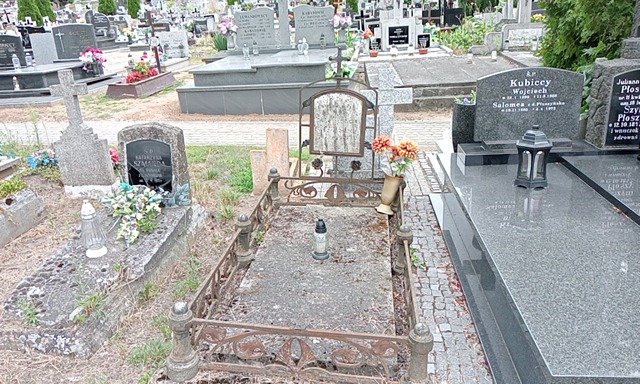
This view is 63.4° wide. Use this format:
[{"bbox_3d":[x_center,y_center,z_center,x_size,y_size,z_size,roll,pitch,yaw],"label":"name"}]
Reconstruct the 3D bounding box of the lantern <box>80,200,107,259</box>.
[{"bbox_3d":[-1.328,0.210,3.026,0.130,0.330,0.130,0,20,4],"label":"lantern"}]

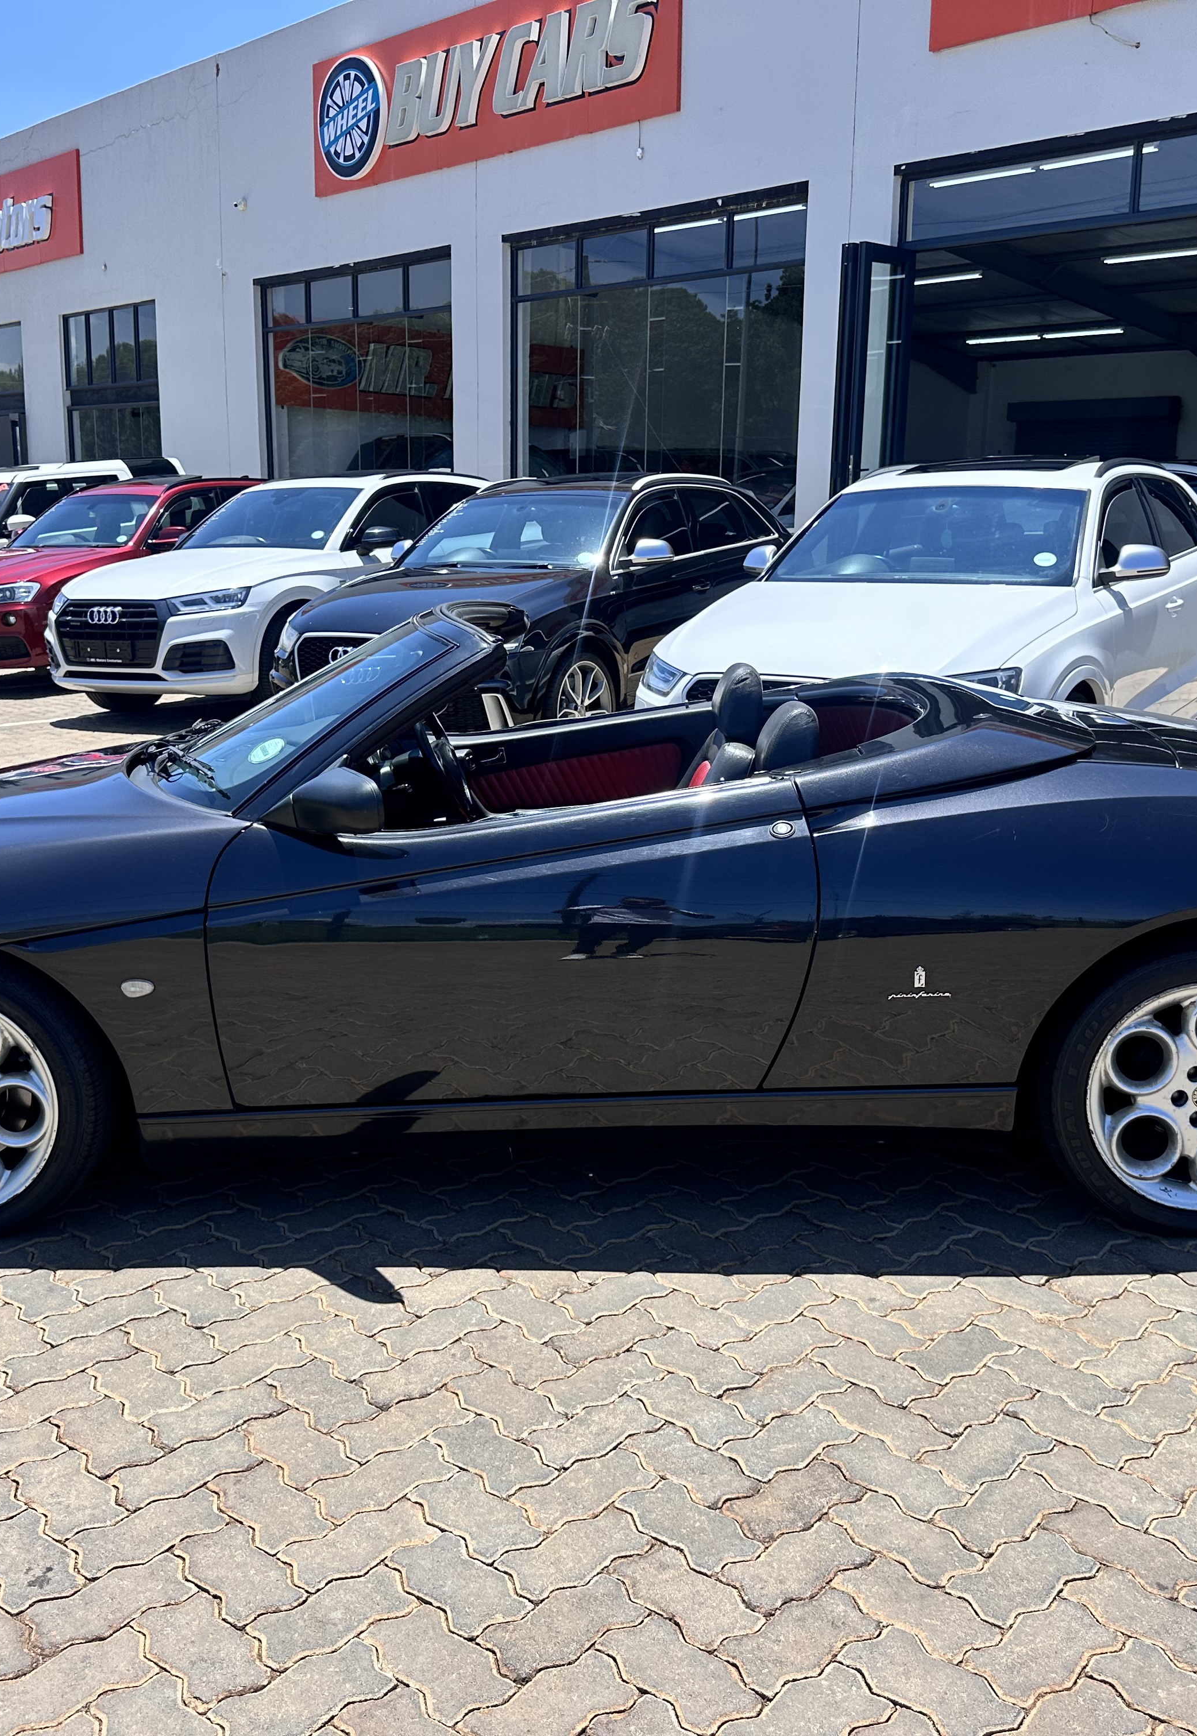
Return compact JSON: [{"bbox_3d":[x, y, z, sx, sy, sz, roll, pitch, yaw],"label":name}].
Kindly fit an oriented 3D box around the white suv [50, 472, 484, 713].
[{"bbox_3d":[-2.075,-2.175,12.280,1.893,1.659,4.663,6,15,27],"label":"white suv"}]

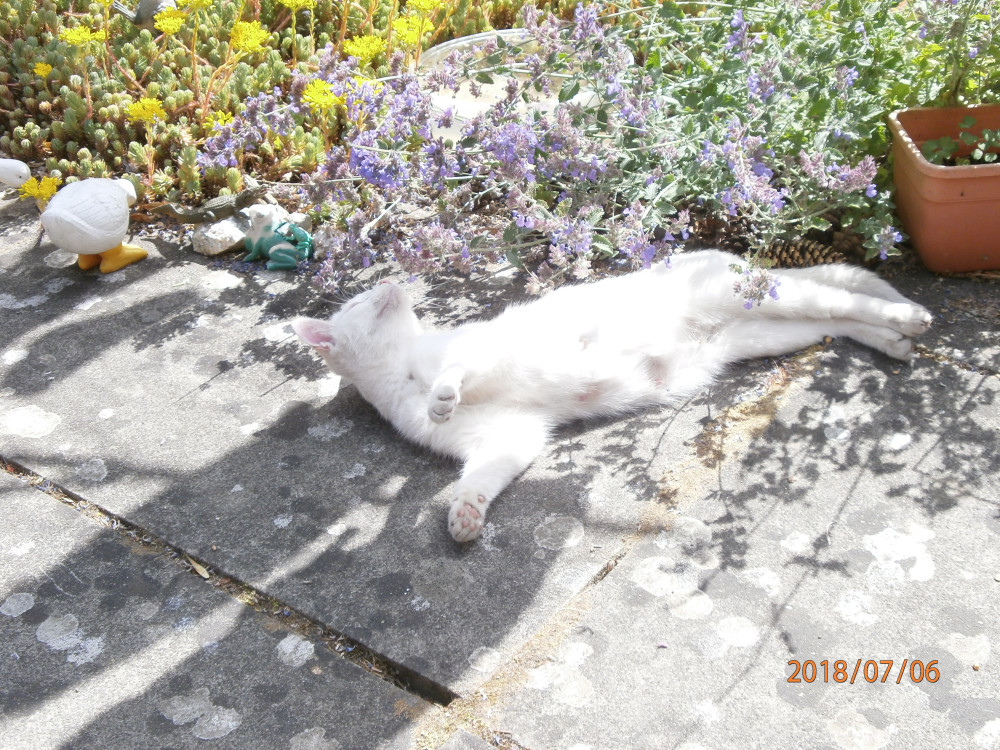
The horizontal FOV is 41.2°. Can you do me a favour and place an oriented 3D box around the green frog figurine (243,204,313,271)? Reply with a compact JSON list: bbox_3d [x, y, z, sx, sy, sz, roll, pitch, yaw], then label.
[{"bbox_3d":[-0.285,-0.178,1.718,0.090,0.073,0.070,-17,34,-27],"label":"green frog figurine"}]

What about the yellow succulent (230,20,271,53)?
[{"bbox_3d":[-0.381,-0.514,2.031,0.060,0.040,0.055,0,30,0],"label":"yellow succulent"}]

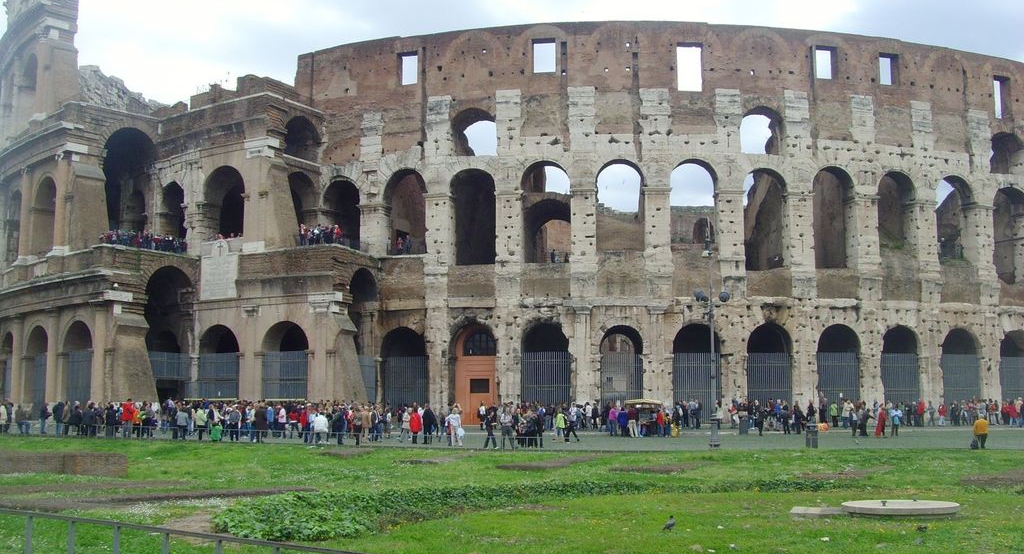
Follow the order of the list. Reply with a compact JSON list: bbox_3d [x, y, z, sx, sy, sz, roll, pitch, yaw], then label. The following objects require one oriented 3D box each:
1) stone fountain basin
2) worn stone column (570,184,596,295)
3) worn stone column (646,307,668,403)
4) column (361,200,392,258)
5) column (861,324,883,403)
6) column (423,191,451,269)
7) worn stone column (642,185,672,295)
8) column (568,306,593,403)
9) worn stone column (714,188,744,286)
[{"bbox_3d":[6.504,3.893,19.300,1.982,0.180,1.982,-2,-6,18],"label":"stone fountain basin"},{"bbox_3d":[6.064,-3.158,97.793,2.110,9.321,1.700,0,-6,5],"label":"worn stone column"},{"bbox_3d":[12.131,7.217,96.278,1.541,9.258,1.350,0,-6,-1],"label":"worn stone column"},{"bbox_3d":[-12.115,-4.197,102.470,1.999,4.675,1.700,-3,-7,23],"label":"column"},{"bbox_3d":[30.820,8.189,98.931,1.600,7.980,1.200,2,-6,-16],"label":"column"},{"bbox_3d":[-6.381,-4.106,100.328,1.898,6.352,1.700,-2,-6,17],"label":"column"},{"bbox_3d":[12.287,-3.069,97.560,2.193,9.143,1.700,0,-6,-1],"label":"worn stone column"},{"bbox_3d":[5.735,7.073,96.571,1.914,9.611,1.400,0,-6,5],"label":"column"},{"bbox_3d":[18.452,-3.247,97.960,1.938,8.471,1.700,1,-6,-6],"label":"worn stone column"}]

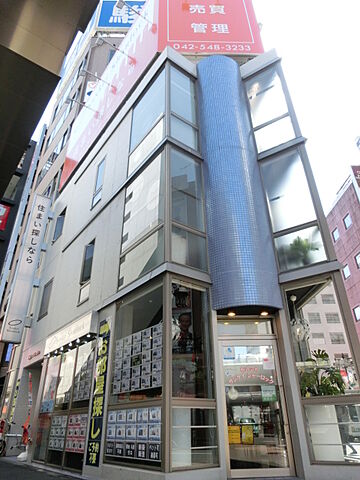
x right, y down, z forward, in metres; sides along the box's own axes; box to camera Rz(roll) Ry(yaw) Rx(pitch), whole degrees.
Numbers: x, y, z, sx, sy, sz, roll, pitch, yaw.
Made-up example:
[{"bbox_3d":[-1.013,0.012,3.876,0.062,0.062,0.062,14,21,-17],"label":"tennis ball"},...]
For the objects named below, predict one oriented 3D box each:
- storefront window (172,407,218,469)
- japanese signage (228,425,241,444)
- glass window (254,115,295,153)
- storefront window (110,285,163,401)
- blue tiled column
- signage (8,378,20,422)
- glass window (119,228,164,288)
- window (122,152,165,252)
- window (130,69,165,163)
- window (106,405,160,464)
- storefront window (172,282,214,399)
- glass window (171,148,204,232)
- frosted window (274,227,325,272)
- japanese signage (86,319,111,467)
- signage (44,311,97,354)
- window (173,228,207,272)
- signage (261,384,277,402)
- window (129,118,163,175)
[{"bbox_3d":[0.224,3.029,5.123,0.895,0.809,0.100,19,-35,-32],"label":"storefront window"},{"bbox_3d":[0.970,3.454,5.894,0.210,0.290,0.020,-1,-29,0],"label":"japanese signage"},{"bbox_3d":[2.388,-2.647,8.431,0.900,0.746,0.100,-18,-34,27],"label":"glass window"},{"bbox_3d":[-0.835,1.964,6.306,0.100,1.986,1.891,20,-36,-32],"label":"storefront window"},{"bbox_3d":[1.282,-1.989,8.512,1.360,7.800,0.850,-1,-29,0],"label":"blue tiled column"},{"bbox_3d":[-6.210,6.049,12.529,0.070,1.520,0.400,19,-35,-32],"label":"signage"},{"bbox_3d":[-0.891,0.477,7.455,0.090,0.880,1.890,19,-35,-32],"label":"glass window"},{"bbox_3d":[-0.870,-0.864,7.879,0.100,2.028,1.844,20,-36,-32],"label":"window"},{"bbox_3d":[-0.963,-3.658,9.770,0.090,1.980,1.800,19,-35,-32],"label":"window"},{"bbox_3d":[-0.849,3.415,5.824,0.090,0.880,1.900,19,-35,-32],"label":"window"},{"bbox_3d":[0.203,1.733,5.861,0.898,1.944,0.100,19,-35,-32],"label":"storefront window"},{"bbox_3d":[0.153,-1.149,7.499,0.943,2.026,0.100,19,-35,-32],"label":"glass window"},{"bbox_3d":[2.531,0.200,7.029,0.980,0.880,0.100,-21,-35,32],"label":"frosted window"},{"bbox_3d":[-1.700,3.057,6.951,0.060,2.751,0.526,20,-36,-32],"label":"japanese signage"},{"bbox_3d":[-3.144,2.738,9.410,0.220,0.530,3.500,19,-35,-32],"label":"signage"},{"bbox_3d":[0.176,0.185,6.741,0.910,0.807,0.100,19,-35,-32],"label":"window"},{"bbox_3d":[1.646,2.845,6.172,0.291,0.270,0.015,0,-30,-3],"label":"signage"},{"bbox_3d":[-0.943,-2.370,9.053,0.090,0.870,1.800,19,-35,-32],"label":"window"}]

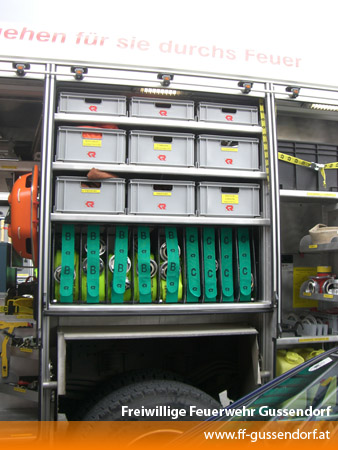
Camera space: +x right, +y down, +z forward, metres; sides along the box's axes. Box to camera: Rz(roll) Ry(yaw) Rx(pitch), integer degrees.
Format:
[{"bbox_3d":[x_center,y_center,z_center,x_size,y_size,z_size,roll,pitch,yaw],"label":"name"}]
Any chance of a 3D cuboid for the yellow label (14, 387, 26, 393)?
[{"bbox_3d":[-0.882,0.977,2.932,0.115,0.019,0.003,-5,-8,33],"label":"yellow label"}]

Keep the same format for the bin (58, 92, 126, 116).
[{"bbox_3d":[-0.522,-0.695,3.300,0.400,0.125,0.580,1,-7,-12],"label":"bin"}]

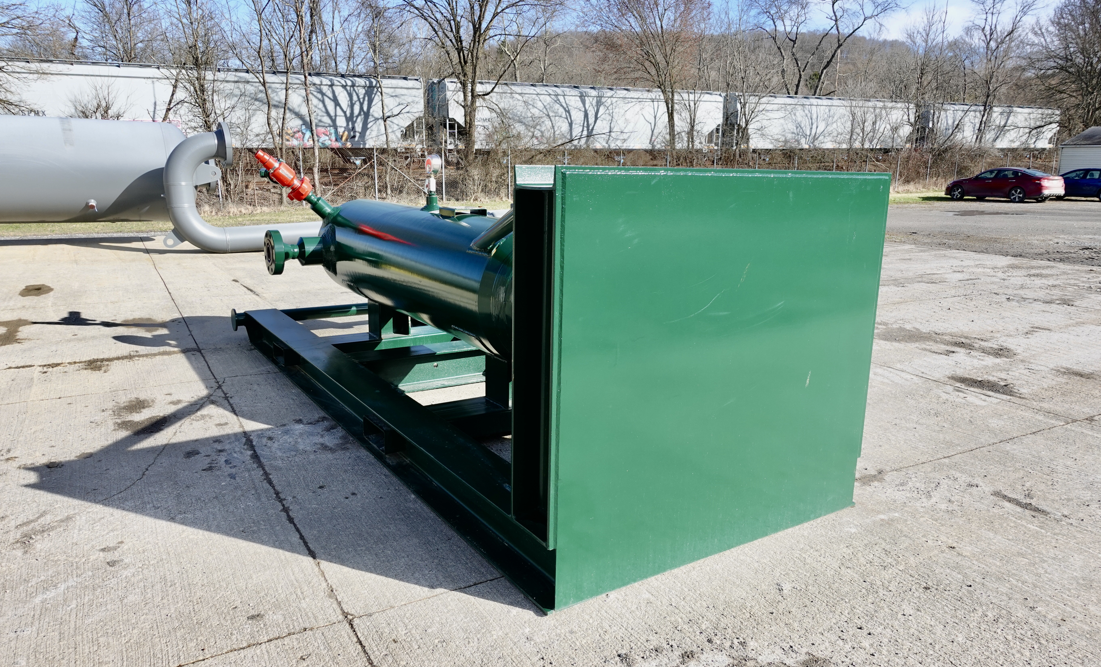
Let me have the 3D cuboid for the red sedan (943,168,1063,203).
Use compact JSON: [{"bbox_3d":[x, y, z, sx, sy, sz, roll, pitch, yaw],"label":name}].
[{"bbox_3d":[20.480,-6.730,33.310,1.850,1.450,4.880,-5,13,-26],"label":"red sedan"}]

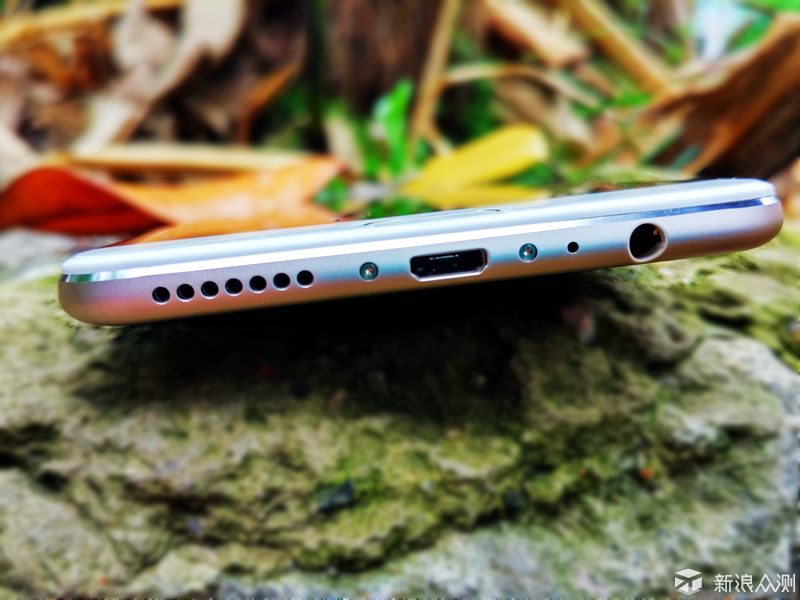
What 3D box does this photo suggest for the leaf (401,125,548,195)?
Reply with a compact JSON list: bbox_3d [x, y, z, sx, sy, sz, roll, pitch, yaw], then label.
[{"bbox_3d":[0.029,-0.054,0.265,0.056,0.014,0.027,-22,16,-7],"label":"leaf"}]

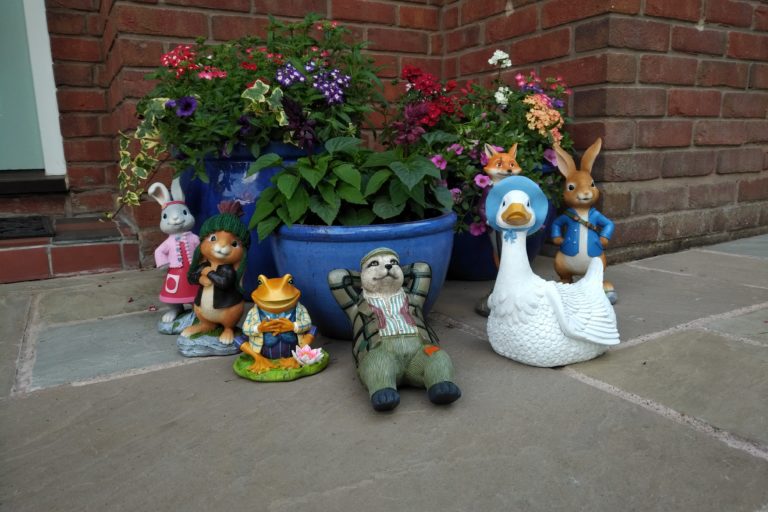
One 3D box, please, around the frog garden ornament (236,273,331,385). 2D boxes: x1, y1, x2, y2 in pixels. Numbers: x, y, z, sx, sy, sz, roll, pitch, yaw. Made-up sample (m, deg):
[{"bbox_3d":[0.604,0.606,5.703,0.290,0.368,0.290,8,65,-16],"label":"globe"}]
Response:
[{"bbox_3d":[-0.143,0.089,0.733,0.130,0.128,0.108,-3,12,-10],"label":"frog garden ornament"}]

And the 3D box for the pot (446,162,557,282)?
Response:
[{"bbox_3d":[0.247,-0.085,1.255,0.302,0.248,0.302,-1,12,0],"label":"pot"}]

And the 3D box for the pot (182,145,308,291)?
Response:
[{"bbox_3d":[-0.273,-0.080,1.117,0.310,0.300,0.310,-4,13,-14],"label":"pot"}]

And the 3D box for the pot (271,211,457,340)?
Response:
[{"bbox_3d":[-0.032,0.020,0.920,0.312,0.189,0.312,-1,12,0],"label":"pot"}]

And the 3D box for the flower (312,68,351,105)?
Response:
[{"bbox_3d":[-0.105,-0.340,1.070,0.075,0.070,0.055,-3,12,-8],"label":"flower"}]

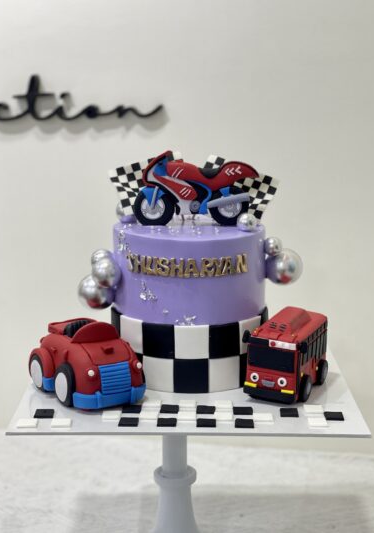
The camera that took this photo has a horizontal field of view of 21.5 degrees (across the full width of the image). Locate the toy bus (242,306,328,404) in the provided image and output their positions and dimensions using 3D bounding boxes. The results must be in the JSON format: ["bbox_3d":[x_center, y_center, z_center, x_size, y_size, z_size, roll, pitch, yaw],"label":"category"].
[{"bbox_3d":[0.100,0.085,0.958,0.055,0.062,0.110,5,11,23],"label":"toy bus"}]

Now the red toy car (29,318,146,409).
[{"bbox_3d":[-0.095,0.086,0.928,0.072,0.068,0.109,-5,12,-28],"label":"red toy car"}]

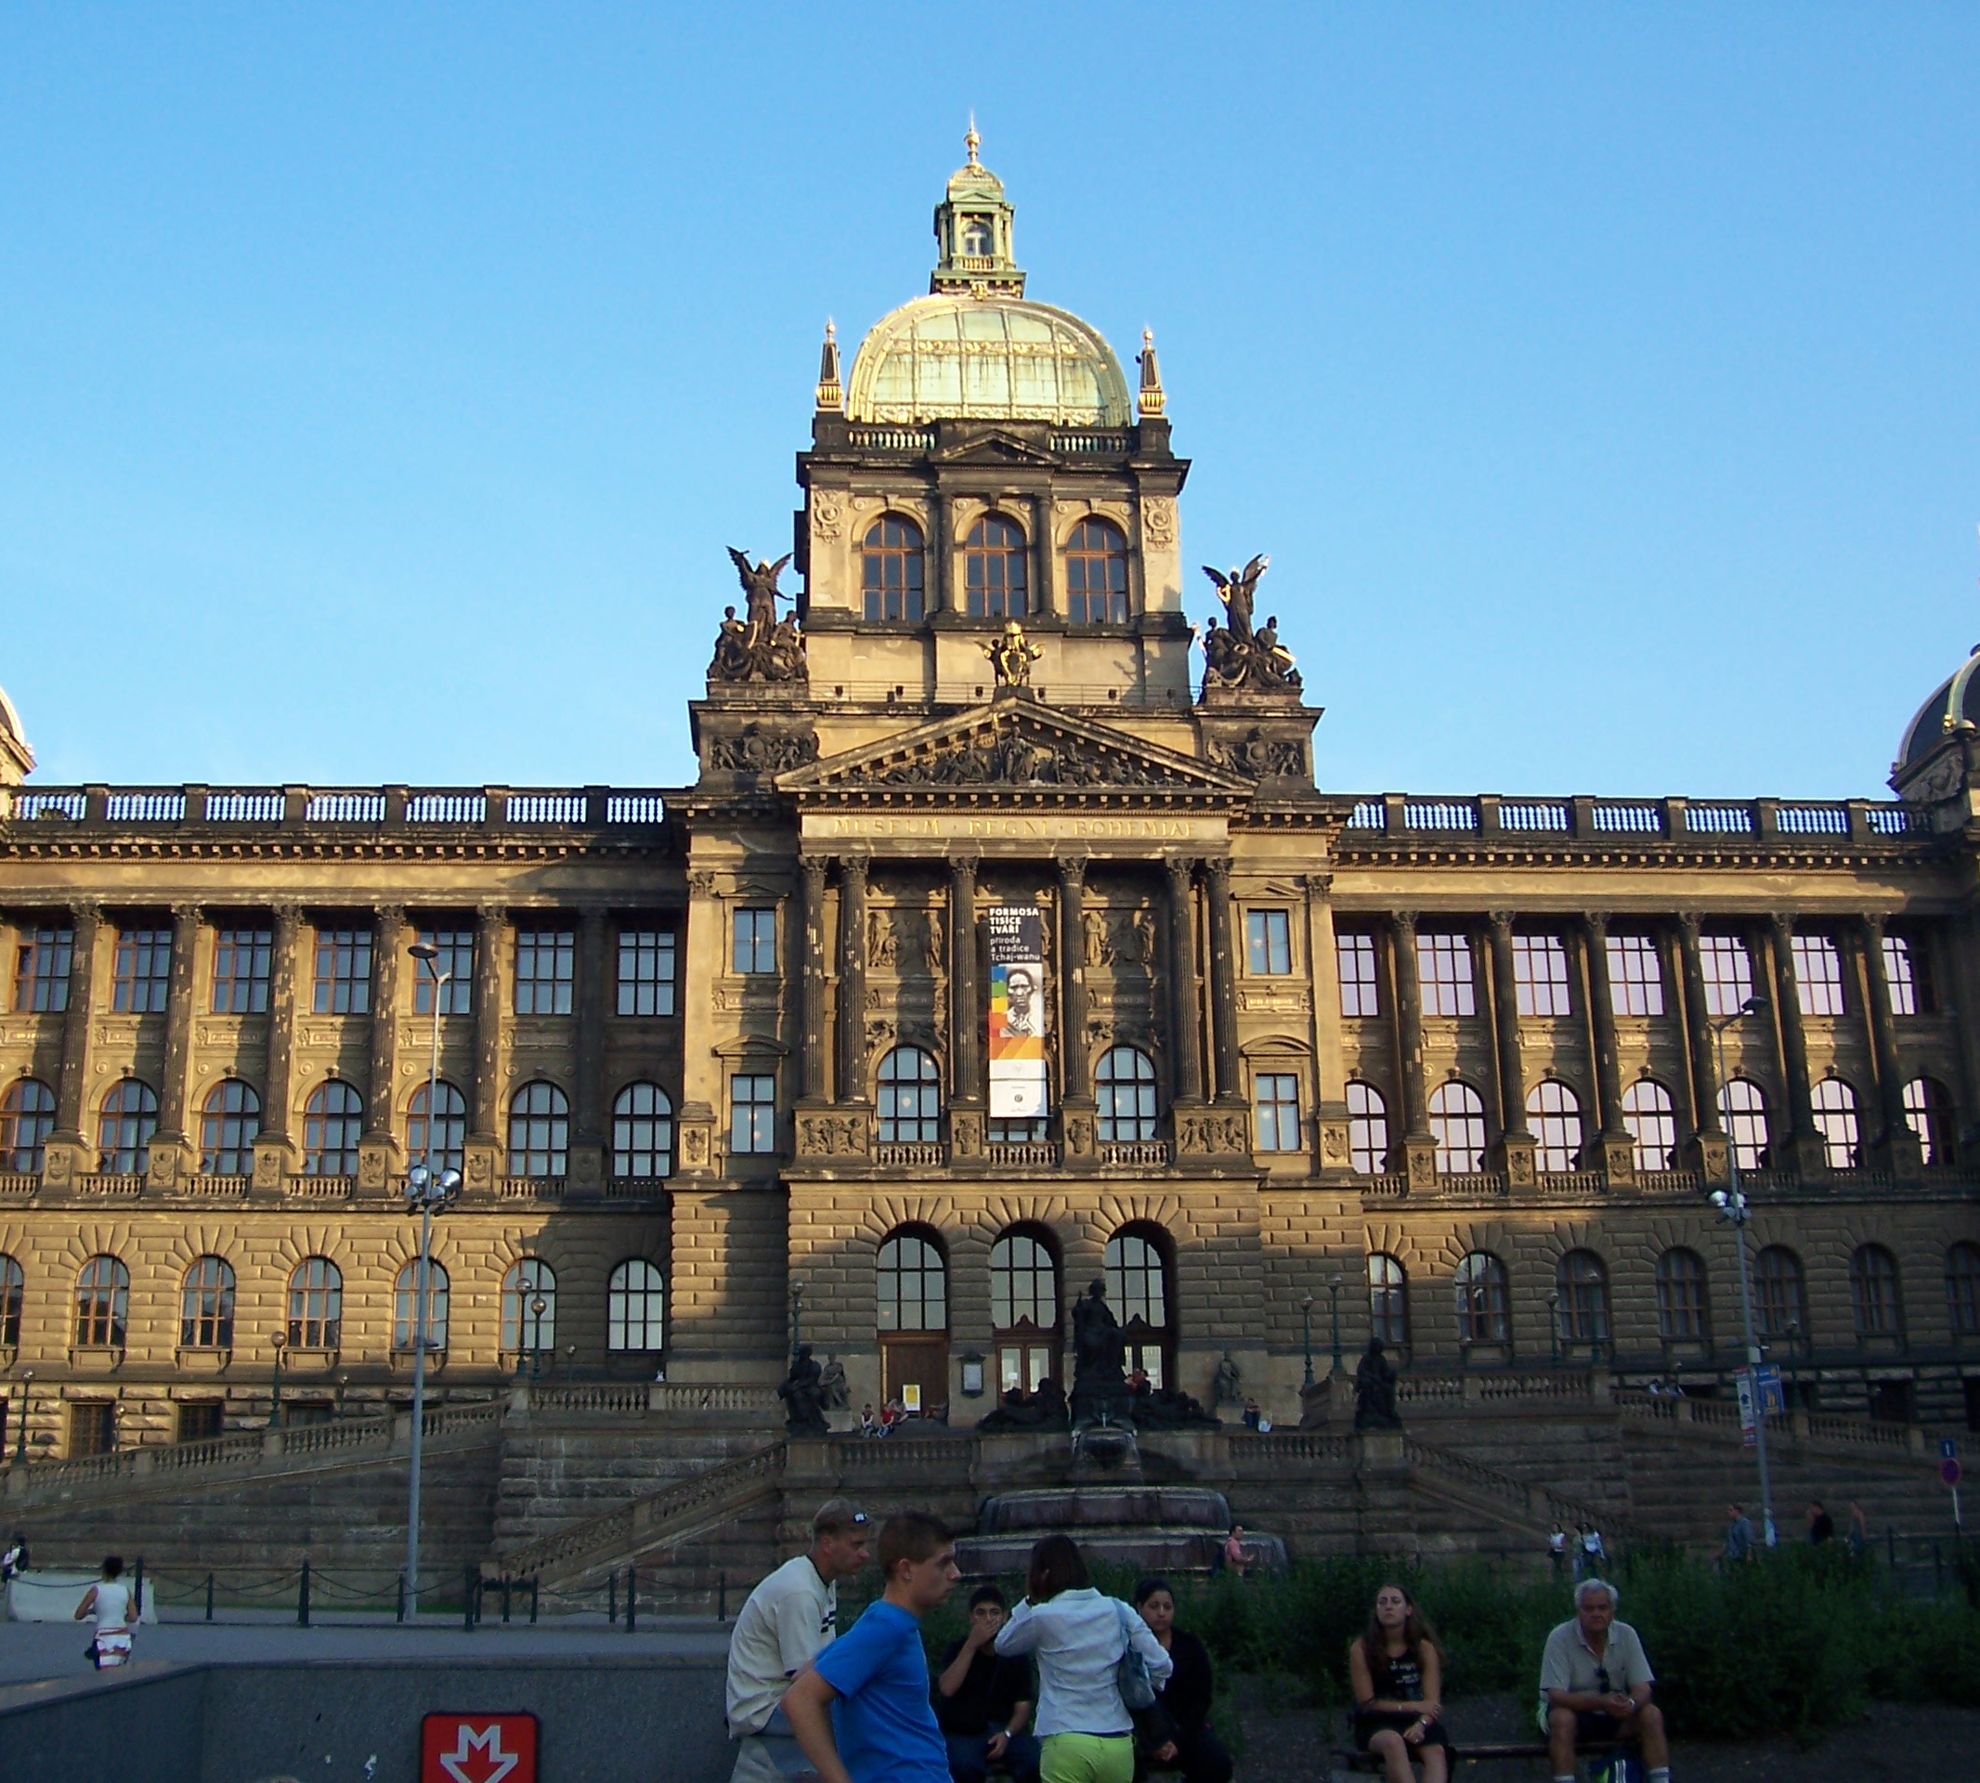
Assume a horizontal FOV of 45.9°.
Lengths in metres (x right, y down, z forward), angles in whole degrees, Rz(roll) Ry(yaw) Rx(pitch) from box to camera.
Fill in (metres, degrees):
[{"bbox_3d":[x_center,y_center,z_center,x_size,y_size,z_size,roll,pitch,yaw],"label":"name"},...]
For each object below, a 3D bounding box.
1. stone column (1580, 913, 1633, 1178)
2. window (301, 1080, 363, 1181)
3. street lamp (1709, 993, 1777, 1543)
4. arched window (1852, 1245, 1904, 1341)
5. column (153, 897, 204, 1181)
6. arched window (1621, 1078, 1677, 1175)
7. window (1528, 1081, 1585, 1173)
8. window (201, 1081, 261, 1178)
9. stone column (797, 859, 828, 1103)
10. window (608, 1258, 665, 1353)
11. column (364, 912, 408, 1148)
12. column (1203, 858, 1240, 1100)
[{"bbox_3d":[24.478,6.076,92.788,1.100,10.550,1.100,0,-15,-4],"label":"stone column"},{"bbox_3d":[-26.308,9.561,93.653,2.317,4.129,0.350,0,-15,-4],"label":"window"},{"bbox_3d":[16.527,8.447,50.051,1.450,12.760,0.900,-4,-16,10],"label":"street lamp"},{"bbox_3d":[35.922,16.094,94.502,2.040,3.755,0.350,0,-15,-4],"label":"arched window"},{"bbox_3d":[-32.204,5.837,92.775,1.150,11.155,1.150,0,-15,-4],"label":"column"},{"bbox_3d":[26.567,9.295,93.858,2.300,3.900,0.400,0,-16,-4],"label":"arched window"},{"bbox_3d":[22.540,9.381,92.940,1.930,3.650,0.400,0,-15,-4],"label":"window"},{"bbox_3d":[-29.168,8.977,89.735,2.350,3.900,0.400,0,-16,-4],"label":"window"},{"bbox_3d":[-6.493,3.232,85.487,1.085,9.226,1.100,0,-16,-4],"label":"stone column"},{"bbox_3d":[-13.157,15.401,87.034,2.200,3.600,0.400,0,-16,-4],"label":"window"},{"bbox_3d":[-24.249,5.343,93.504,1.100,9.972,1.100,0,-15,-4],"label":"column"},{"bbox_3d":[8.393,3.174,84.920,1.050,8.850,1.050,0,-15,-4],"label":"column"}]

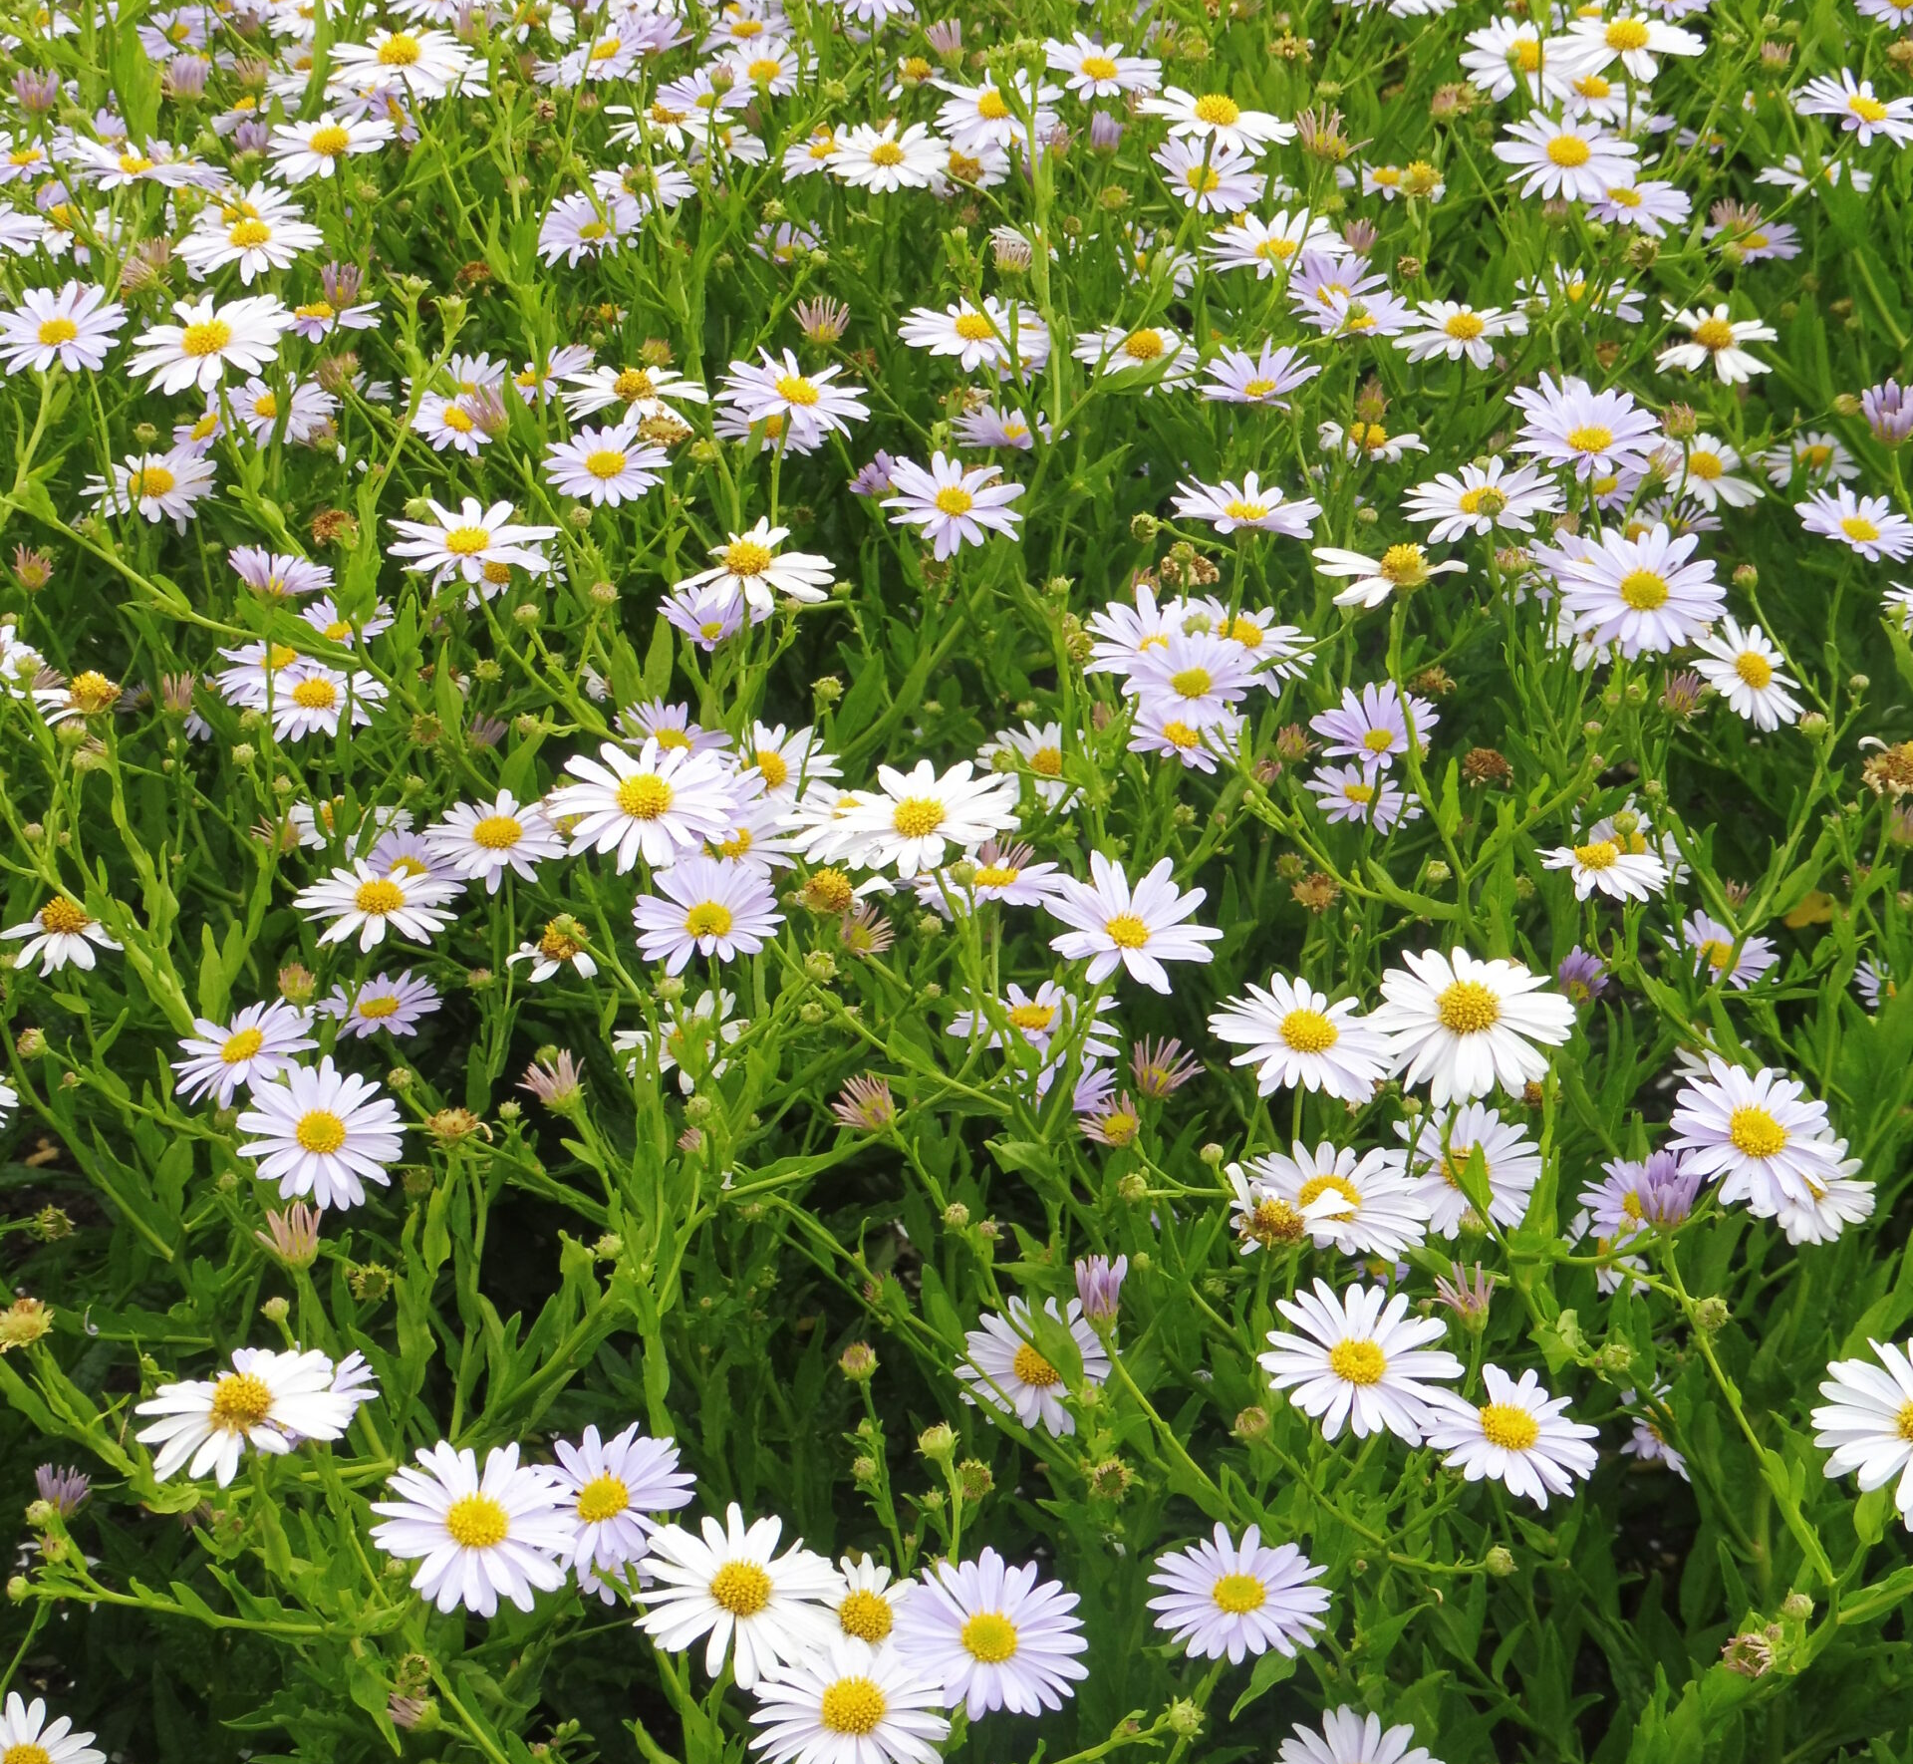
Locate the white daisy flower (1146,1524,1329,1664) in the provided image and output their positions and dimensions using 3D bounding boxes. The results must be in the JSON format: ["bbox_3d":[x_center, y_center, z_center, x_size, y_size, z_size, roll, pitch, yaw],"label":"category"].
[{"bbox_3d":[0.060,0.154,0.810,0.040,0.011,0.040,0,39,4],"label":"white daisy flower"}]

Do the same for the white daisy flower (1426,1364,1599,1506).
[{"bbox_3d":[0.121,0.121,0.820,0.039,0.011,0.039,8,40,-7],"label":"white daisy flower"}]

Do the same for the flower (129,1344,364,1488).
[{"bbox_3d":[-0.150,0.112,0.790,0.044,0.014,0.044,-12,37,-12],"label":"flower"}]

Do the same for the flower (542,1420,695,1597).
[{"bbox_3d":[-0.075,0.135,0.825,0.036,0.011,0.036,-8,51,10],"label":"flower"}]

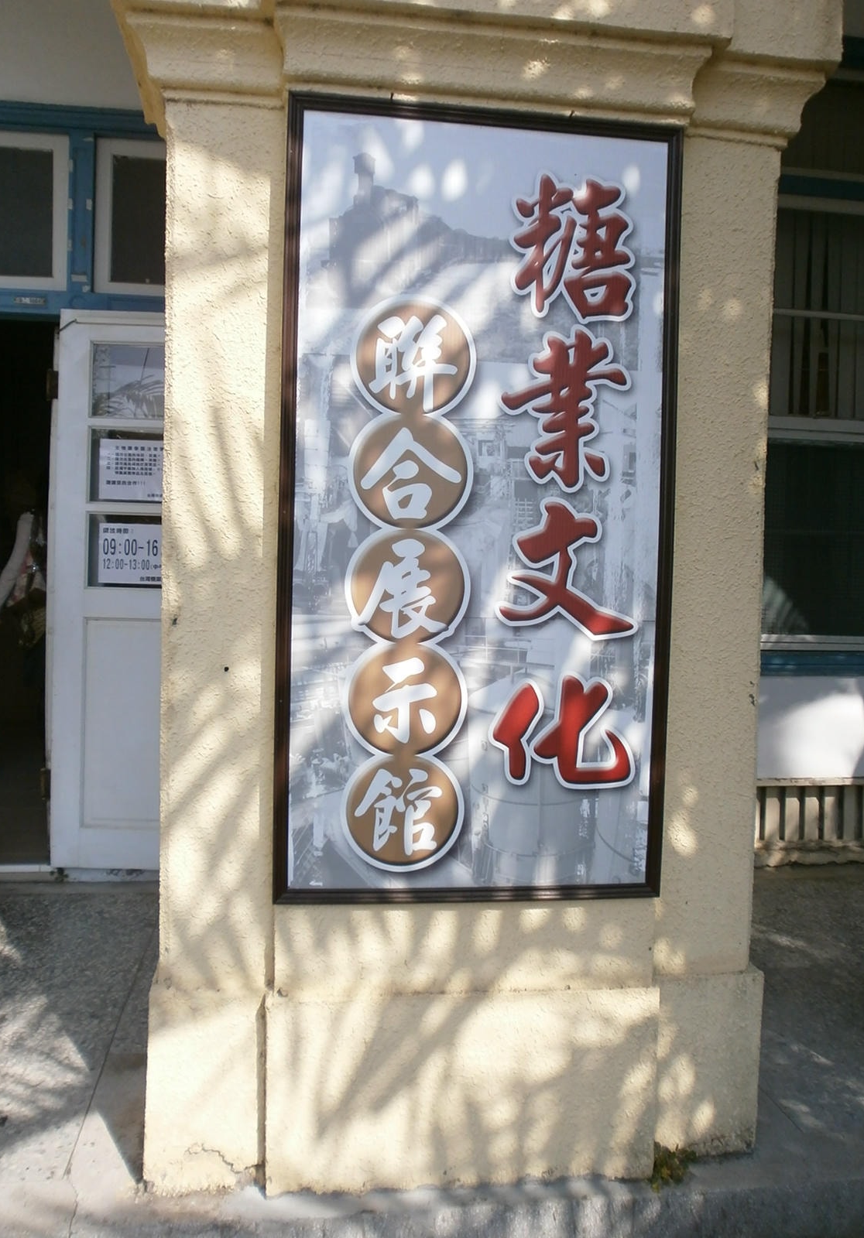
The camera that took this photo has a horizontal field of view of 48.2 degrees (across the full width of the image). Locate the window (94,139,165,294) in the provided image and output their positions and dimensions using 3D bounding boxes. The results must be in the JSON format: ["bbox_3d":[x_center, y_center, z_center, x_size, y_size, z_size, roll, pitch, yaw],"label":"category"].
[{"bbox_3d":[-0.926,-1.470,3.584,0.620,0.553,0.050,1,2,-8],"label":"window"}]

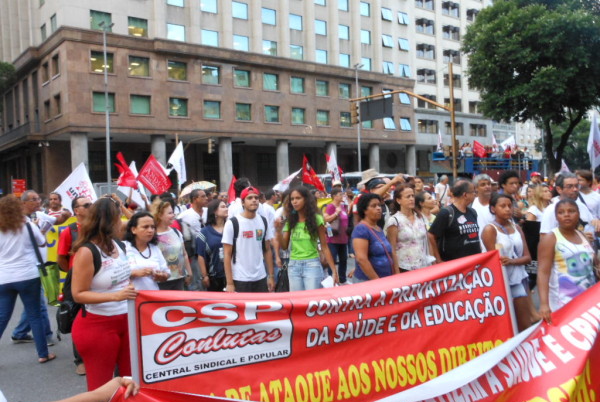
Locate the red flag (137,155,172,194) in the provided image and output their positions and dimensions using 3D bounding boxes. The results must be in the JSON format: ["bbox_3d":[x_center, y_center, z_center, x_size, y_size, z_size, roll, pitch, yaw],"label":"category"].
[{"bbox_3d":[-2.925,-0.543,11.500,0.720,0.580,0.120,30,0,-2],"label":"red flag"}]

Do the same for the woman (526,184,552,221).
[{"bbox_3d":[3.139,0.592,7.414,0.340,1.610,0.460,-1,2,30],"label":"woman"}]

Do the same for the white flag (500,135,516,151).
[{"bbox_3d":[13.073,-3.678,35.865,1.000,0.950,0.300,0,3,0],"label":"white flag"}]

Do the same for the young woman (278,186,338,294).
[{"bbox_3d":[0.086,0.693,5.417,0.560,1.642,0.360,-1,1,12],"label":"young woman"}]

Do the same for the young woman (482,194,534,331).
[{"bbox_3d":[1.810,0.705,4.966,0.460,1.533,0.320,-2,1,-3],"label":"young woman"}]

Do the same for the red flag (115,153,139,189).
[{"bbox_3d":[-3.483,-0.612,11.484,0.500,0.720,0.300,0,3,0],"label":"red flag"}]

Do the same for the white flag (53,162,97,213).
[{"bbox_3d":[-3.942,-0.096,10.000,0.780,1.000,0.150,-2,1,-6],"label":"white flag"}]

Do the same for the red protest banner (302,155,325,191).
[{"bbox_3d":[0.283,-0.597,11.985,0.500,0.760,0.220,0,3,0],"label":"red protest banner"}]

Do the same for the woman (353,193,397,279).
[{"bbox_3d":[0.732,0.765,5.543,0.470,1.610,0.330,-3,4,-45],"label":"woman"}]

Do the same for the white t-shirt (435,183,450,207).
[{"bbox_3d":[4.063,-0.193,16.310,0.480,0.680,0.290,-2,4,-40],"label":"white t-shirt"}]

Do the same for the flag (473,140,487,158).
[{"bbox_3d":[13.180,-3.781,42.000,1.100,0.850,0.150,23,0,-3],"label":"flag"}]

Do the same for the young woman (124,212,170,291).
[{"bbox_3d":[-1.075,0.819,4.169,0.500,1.520,0.360,-2,2,-27],"label":"young woman"}]

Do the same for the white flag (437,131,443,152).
[{"bbox_3d":[9.024,-3.849,37.000,0.420,1.400,0.350,-2,1,-18],"label":"white flag"}]

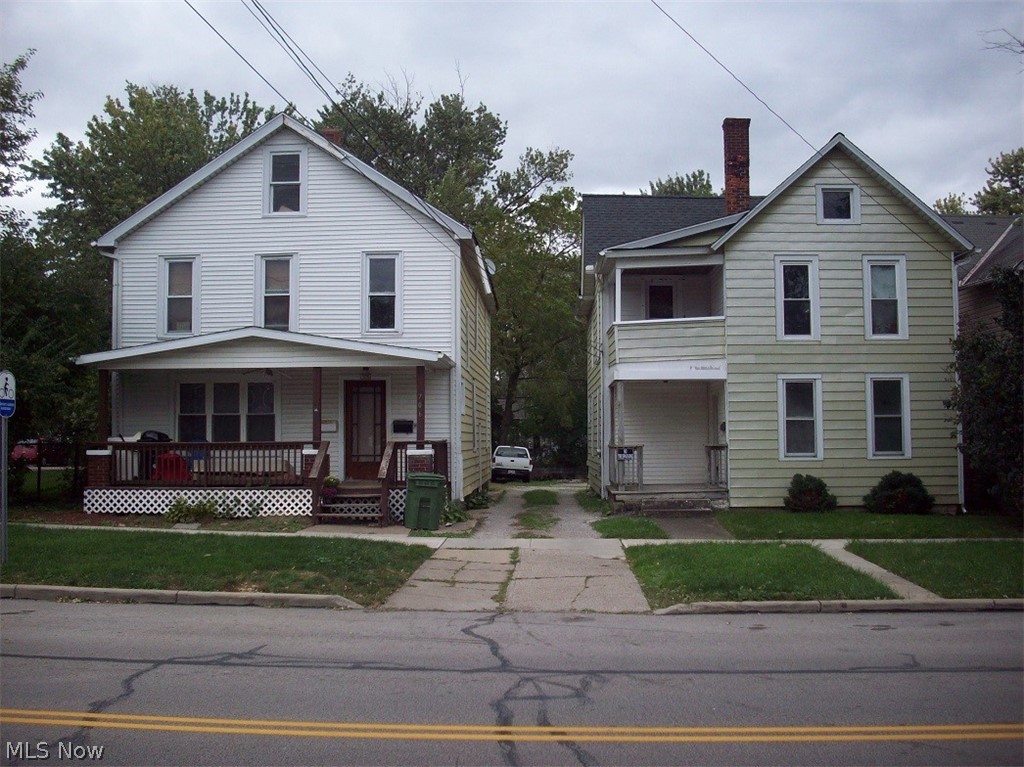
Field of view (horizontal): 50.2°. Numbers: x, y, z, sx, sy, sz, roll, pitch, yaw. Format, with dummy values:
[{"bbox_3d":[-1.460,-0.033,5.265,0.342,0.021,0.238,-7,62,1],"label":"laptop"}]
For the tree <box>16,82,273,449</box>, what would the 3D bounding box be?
[{"bbox_3d":[-13.979,-3.466,44.194,10.600,15.300,10.000,-1,-3,2],"label":"tree"}]

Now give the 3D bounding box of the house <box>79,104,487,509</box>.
[{"bbox_3d":[-4.737,-1.740,27.787,8.050,9.400,16.200,-1,-3,2],"label":"house"}]

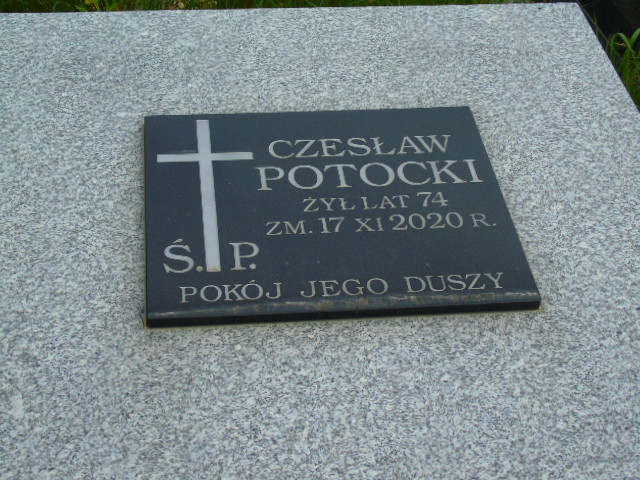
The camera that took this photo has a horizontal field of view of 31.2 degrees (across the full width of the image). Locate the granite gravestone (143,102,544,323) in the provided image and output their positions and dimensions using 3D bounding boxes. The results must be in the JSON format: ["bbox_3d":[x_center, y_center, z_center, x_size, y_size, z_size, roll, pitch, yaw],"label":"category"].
[{"bbox_3d":[0.008,-0.042,1.311,0.410,0.019,0.353,-2,42,-7],"label":"granite gravestone"}]

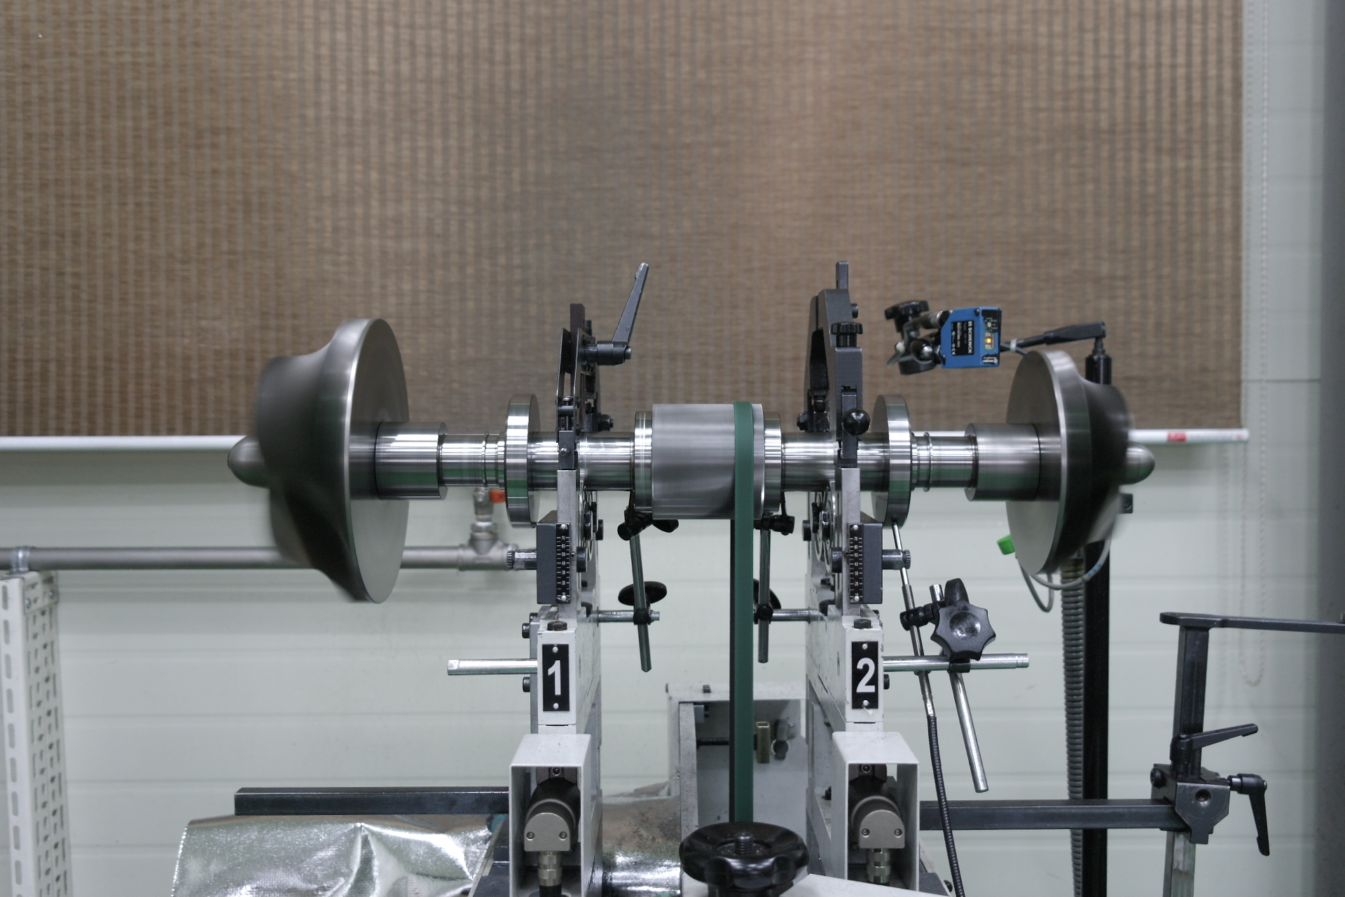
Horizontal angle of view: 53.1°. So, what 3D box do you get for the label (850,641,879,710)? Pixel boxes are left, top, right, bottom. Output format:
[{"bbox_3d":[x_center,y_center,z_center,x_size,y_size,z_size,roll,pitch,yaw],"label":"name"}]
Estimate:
[{"bbox_3d":[0.143,0.169,1.002,0.020,0.050,0.002,0,2,0],"label":"label"}]

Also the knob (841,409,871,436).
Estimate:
[{"bbox_3d":[0.137,-0.019,0.998,0.020,0.020,0.020,0,2,0],"label":"knob"}]

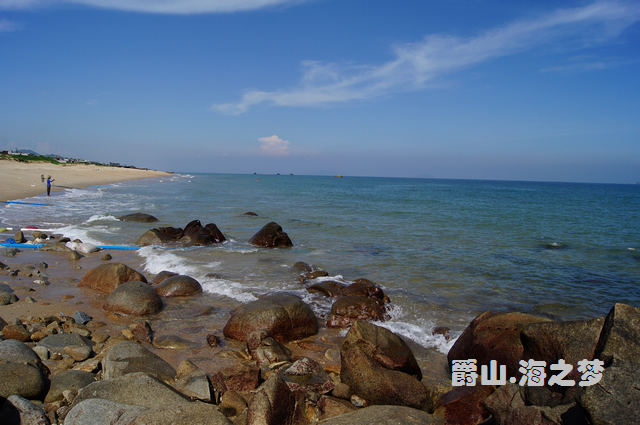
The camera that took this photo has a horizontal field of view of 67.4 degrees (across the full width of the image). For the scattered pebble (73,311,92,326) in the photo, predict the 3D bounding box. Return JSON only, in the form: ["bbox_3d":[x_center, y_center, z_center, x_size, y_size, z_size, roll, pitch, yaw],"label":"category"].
[{"bbox_3d":[-3.070,1.364,6.200,0.230,0.165,0.200,-1,5,-26],"label":"scattered pebble"}]

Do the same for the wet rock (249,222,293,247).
[{"bbox_3d":[-1.493,0.664,14.782,1.365,0.730,1.092,1,4,-6],"label":"wet rock"}]

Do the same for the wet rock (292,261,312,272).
[{"bbox_3d":[-0.407,1.256,11.258,0.470,0.246,0.376,1,4,-2],"label":"wet rock"}]

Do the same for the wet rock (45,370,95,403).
[{"bbox_3d":[-2.236,1.523,4.274,0.446,0.235,0.420,-1,5,-28],"label":"wet rock"}]

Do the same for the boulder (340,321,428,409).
[{"bbox_3d":[0.645,1.399,4.584,0.866,0.701,0.779,2,4,9],"label":"boulder"}]

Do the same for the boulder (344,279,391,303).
[{"bbox_3d":[0.833,1.378,8.507,0.853,0.389,0.725,2,4,6],"label":"boulder"}]

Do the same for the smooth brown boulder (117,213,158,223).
[{"bbox_3d":[-7.711,0.222,20.400,1.520,0.400,1.100,0,5,-21],"label":"smooth brown boulder"}]

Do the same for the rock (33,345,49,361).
[{"bbox_3d":[-2.856,1.431,4.900,0.145,0.145,0.135,-1,5,-30],"label":"rock"}]

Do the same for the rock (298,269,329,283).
[{"bbox_3d":[-0.134,1.350,10.110,0.633,0.256,0.500,1,4,-1],"label":"rock"}]

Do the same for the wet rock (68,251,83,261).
[{"bbox_3d":[-5.709,1.009,11.191,0.327,0.222,0.280,-1,5,-27],"label":"wet rock"}]

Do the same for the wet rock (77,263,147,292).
[{"bbox_3d":[-3.841,1.184,8.930,1.178,0.447,1.001,0,5,-23],"label":"wet rock"}]

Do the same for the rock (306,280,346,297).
[{"bbox_3d":[0.126,1.436,8.976,0.749,0.291,0.550,2,4,1],"label":"rock"}]

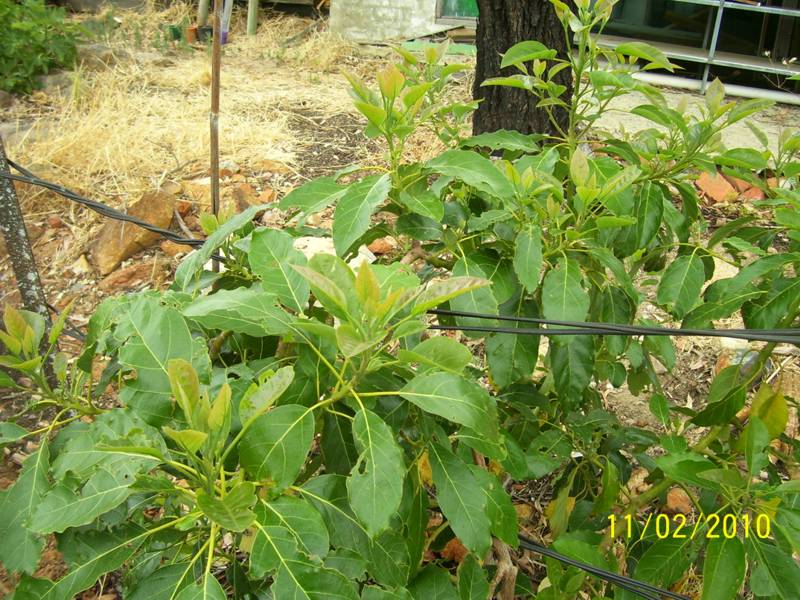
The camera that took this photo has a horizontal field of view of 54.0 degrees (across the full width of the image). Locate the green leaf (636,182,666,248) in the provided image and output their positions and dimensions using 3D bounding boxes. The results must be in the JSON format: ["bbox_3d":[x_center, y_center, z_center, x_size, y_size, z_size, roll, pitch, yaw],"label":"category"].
[{"bbox_3d":[0.467,-0.158,1.475,0.050,0.025,0.138,16,68,-10],"label":"green leaf"}]

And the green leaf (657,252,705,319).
[{"bbox_3d":[0.634,-0.033,1.775,0.095,0.161,0.030,17,-11,11],"label":"green leaf"}]

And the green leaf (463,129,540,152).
[{"bbox_3d":[0.212,-0.328,1.640,0.180,0.025,0.075,-7,31,-13],"label":"green leaf"}]

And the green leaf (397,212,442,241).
[{"bbox_3d":[0.043,-0.161,1.720,0.116,0.025,0.075,-3,51,20],"label":"green leaf"}]

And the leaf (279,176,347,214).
[{"bbox_3d":[-0.190,-0.229,1.705,0.167,0.030,0.085,-25,43,-10],"label":"leaf"}]

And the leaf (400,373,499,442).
[{"bbox_3d":[0.077,0.168,1.225,0.156,0.040,0.090,21,50,11],"label":"leaf"}]

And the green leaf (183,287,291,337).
[{"bbox_3d":[-0.236,0.020,1.135,0.165,0.035,0.075,7,38,10],"label":"green leaf"}]

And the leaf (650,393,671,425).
[{"bbox_3d":[0.548,0.229,1.660,0.042,0.069,0.012,-11,-17,7],"label":"leaf"}]

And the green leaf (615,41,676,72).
[{"bbox_3d":[0.547,-0.542,1.750,0.143,0.035,0.060,22,32,8],"label":"green leaf"}]

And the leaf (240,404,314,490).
[{"bbox_3d":[-0.178,0.214,1.140,0.092,0.030,0.148,25,55,20],"label":"leaf"}]

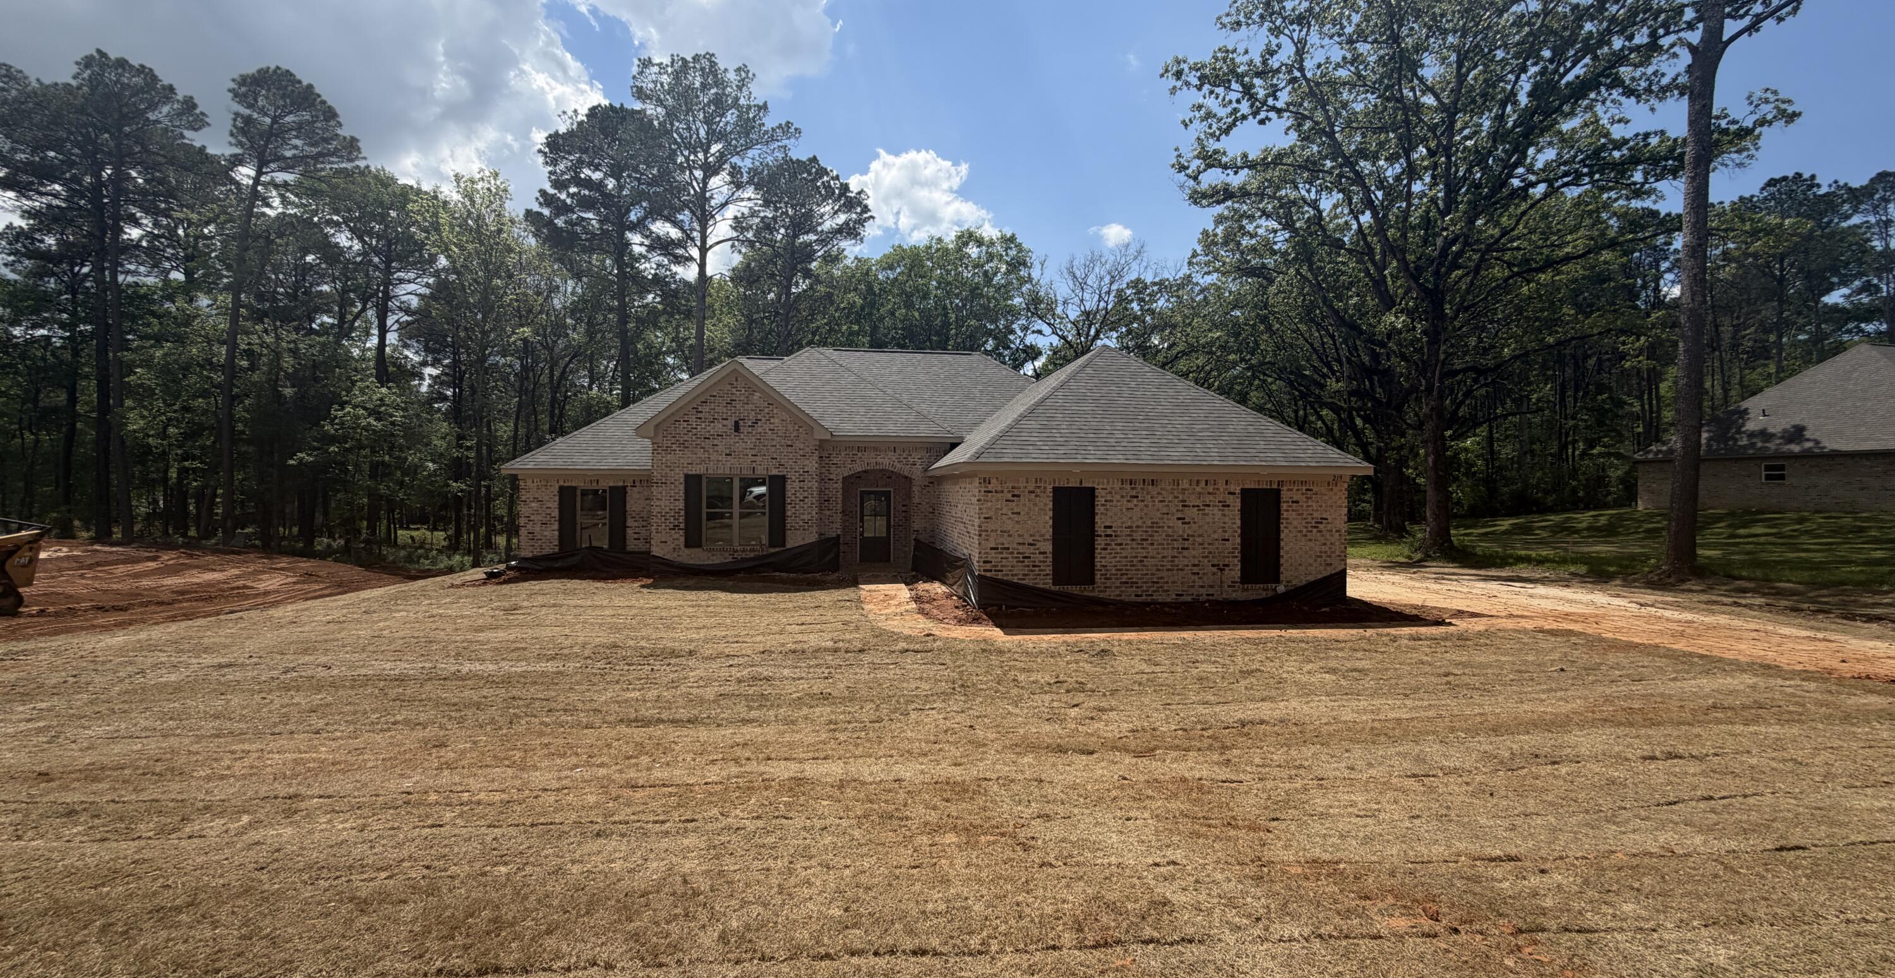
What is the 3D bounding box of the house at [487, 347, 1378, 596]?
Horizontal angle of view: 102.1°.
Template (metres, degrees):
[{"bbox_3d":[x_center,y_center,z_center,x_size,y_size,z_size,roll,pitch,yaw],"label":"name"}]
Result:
[{"bbox_3d":[-2.150,-1.200,22.400,18.600,6.900,17.700,0,-1,-7],"label":"house"}]

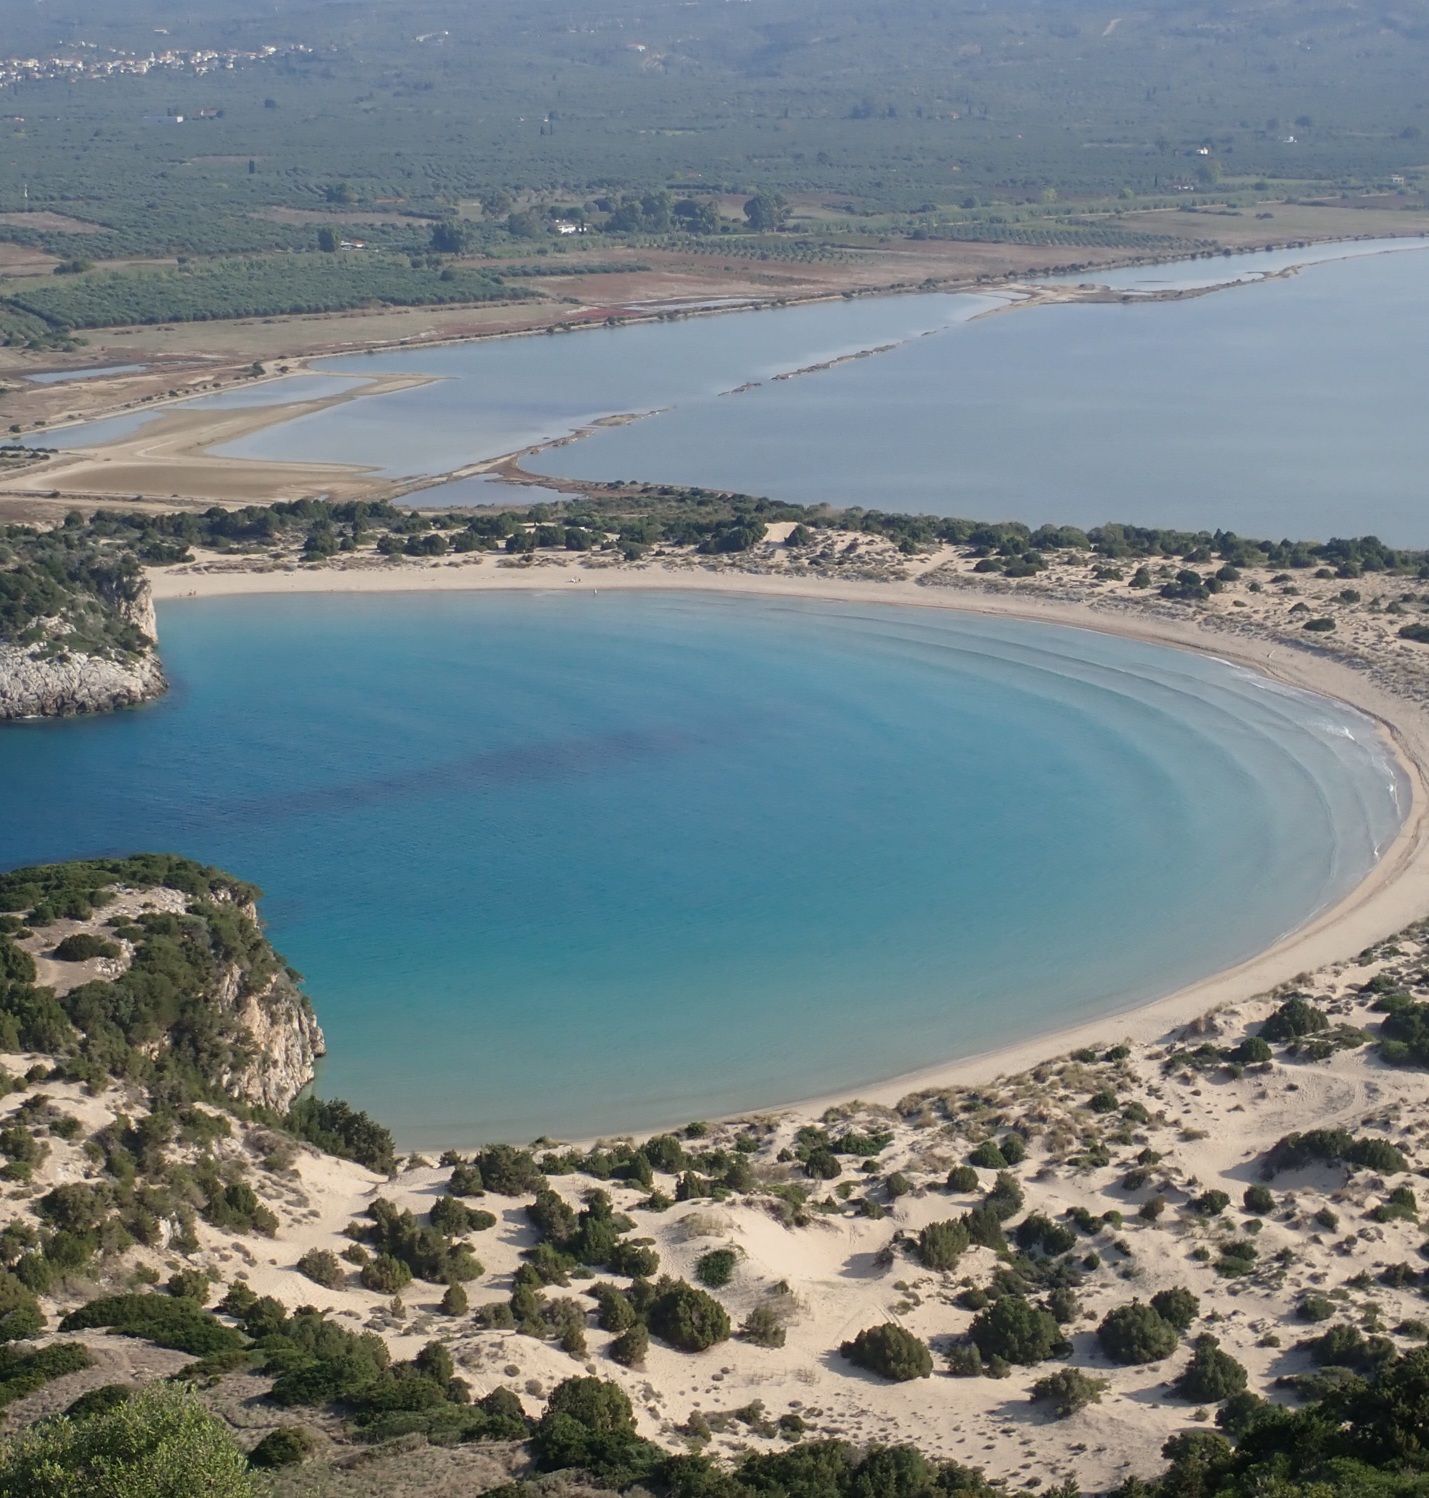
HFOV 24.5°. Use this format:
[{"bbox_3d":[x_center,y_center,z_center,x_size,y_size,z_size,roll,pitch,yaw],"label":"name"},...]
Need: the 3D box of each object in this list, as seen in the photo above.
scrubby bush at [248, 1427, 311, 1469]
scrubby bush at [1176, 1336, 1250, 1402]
[{"bbox_3d":[-40.710,65.480,308.070,5.850,3.140,5.260,0,15,0],"label":"scrubby bush"},{"bbox_3d":[56.160,69.890,371.060,8.270,6.980,7.450,0,15,0],"label":"scrubby bush"}]

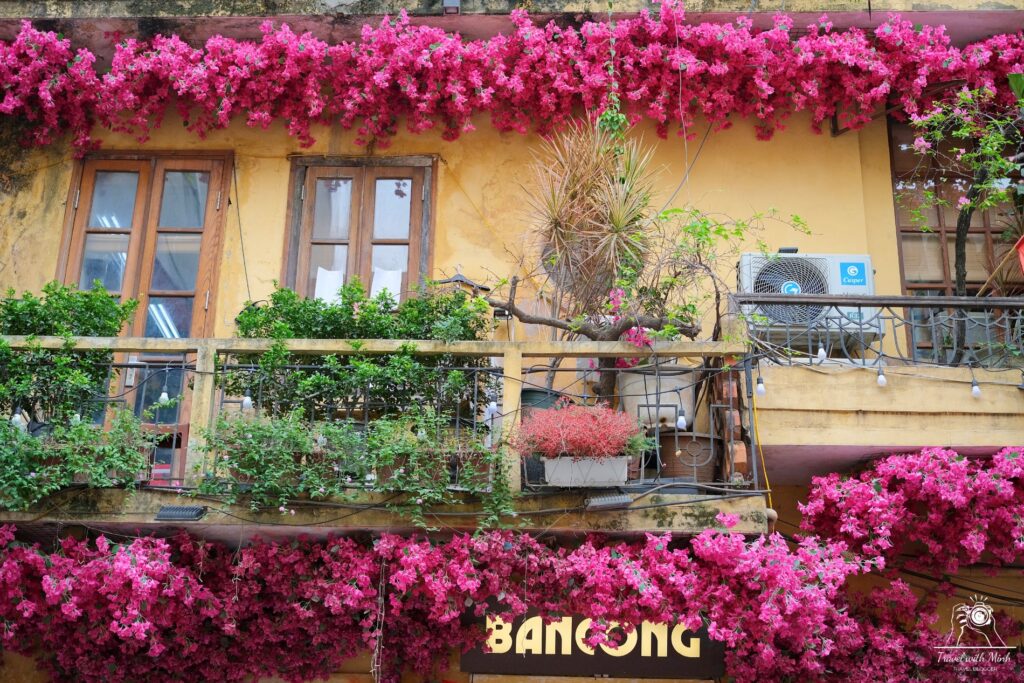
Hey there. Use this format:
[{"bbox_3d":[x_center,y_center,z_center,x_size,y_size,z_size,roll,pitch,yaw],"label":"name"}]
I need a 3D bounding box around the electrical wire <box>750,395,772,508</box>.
[{"bbox_3d":[1.369,0.595,7.791,0.074,0.653,0.040,1,-21,3],"label":"electrical wire"}]

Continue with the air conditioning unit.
[{"bbox_3d":[1.766,-0.231,8.481,0.808,0.488,0.300,1,-21,3],"label":"air conditioning unit"}]

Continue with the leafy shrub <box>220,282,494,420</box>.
[{"bbox_3d":[-0.884,0.072,8.217,1.536,0.797,0.550,1,-21,3],"label":"leafy shrub"}]

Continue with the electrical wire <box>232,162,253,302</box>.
[{"bbox_3d":[-1.763,-0.725,9.308,0.200,0.985,0.040,1,-21,3],"label":"electrical wire"}]

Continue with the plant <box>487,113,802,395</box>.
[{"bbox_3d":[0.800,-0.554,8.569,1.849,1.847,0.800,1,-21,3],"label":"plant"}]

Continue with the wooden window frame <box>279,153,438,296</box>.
[{"bbox_3d":[-0.986,-0.685,9.303,0.976,1.146,0.120,1,-21,3],"label":"wooden window frame"}]

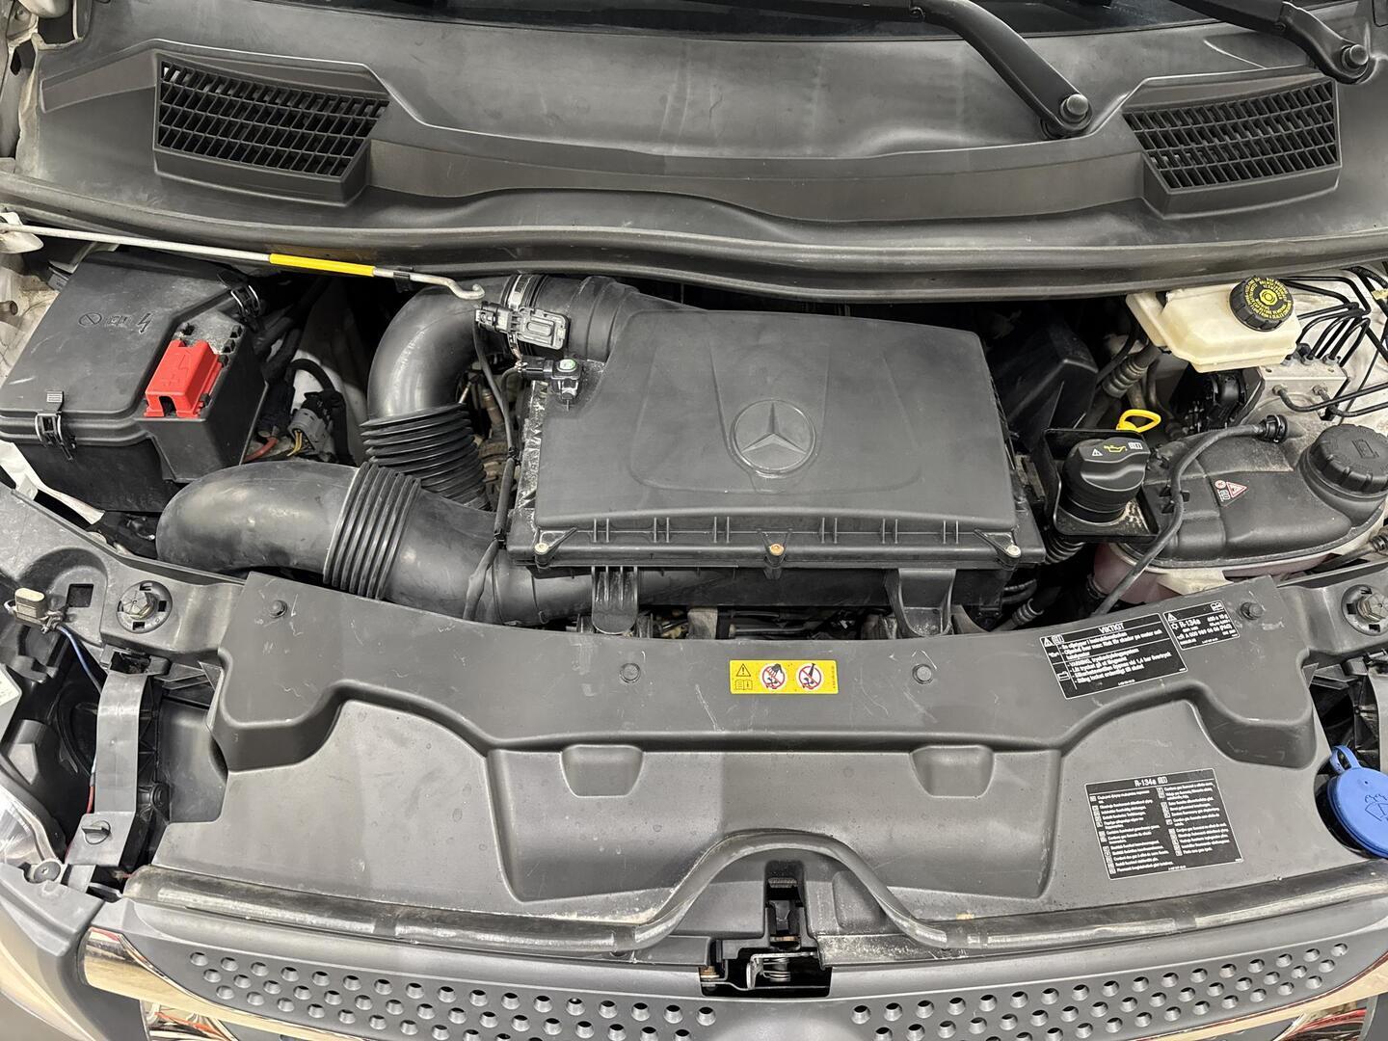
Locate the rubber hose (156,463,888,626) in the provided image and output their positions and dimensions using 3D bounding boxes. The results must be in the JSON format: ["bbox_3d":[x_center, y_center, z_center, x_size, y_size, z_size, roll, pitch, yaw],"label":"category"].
[{"bbox_3d":[-0.133,0.027,0.835,0.590,0.145,0.140,0,54,-4],"label":"rubber hose"}]

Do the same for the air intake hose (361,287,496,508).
[{"bbox_3d":[-0.233,-0.087,0.890,0.128,0.220,0.165,0,54,-4],"label":"air intake hose"}]

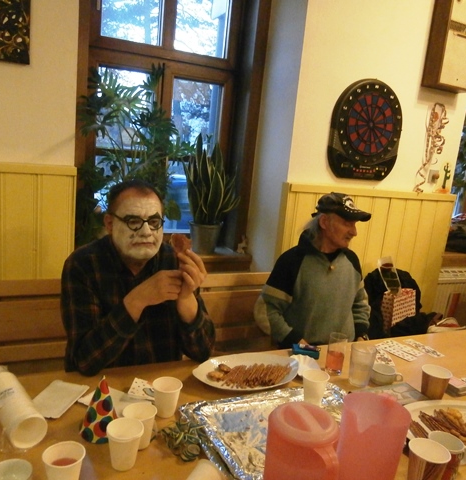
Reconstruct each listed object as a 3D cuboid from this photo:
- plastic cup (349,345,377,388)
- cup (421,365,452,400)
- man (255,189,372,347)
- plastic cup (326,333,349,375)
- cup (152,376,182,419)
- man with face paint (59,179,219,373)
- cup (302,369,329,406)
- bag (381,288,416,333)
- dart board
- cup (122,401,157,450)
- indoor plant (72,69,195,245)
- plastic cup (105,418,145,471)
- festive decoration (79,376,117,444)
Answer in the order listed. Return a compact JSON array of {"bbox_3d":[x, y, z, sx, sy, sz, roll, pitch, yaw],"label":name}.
[{"bbox_3d":[0.391,0.381,1.346,0.075,0.112,0.075,5,11,-1],"label":"plastic cup"},{"bbox_3d":[0.588,0.423,1.296,0.082,0.081,0.082,5,11,-1],"label":"cup"},{"bbox_3d":[0.410,0.472,1.744,0.580,1.250,0.720,0,13,-27],"label":"man"},{"bbox_3d":[0.325,0.359,1.391,0.055,0.117,0.055,5,11,-1],"label":"plastic cup"},{"bbox_3d":[-0.162,0.391,1.097,0.073,0.078,0.073,5,11,-1],"label":"cup"},{"bbox_3d":[-0.316,0.447,1.486,0.550,1.260,0.720,0,12,-24],"label":"man with face paint"},{"bbox_3d":[0.225,0.409,1.217,0.074,0.077,0.074,5,11,-1],"label":"cup"},{"bbox_3d":[0.779,0.354,2.145,0.175,0.220,0.080,-4,15,-40],"label":"bag"},{"bbox_3d":[0.655,-0.535,2.170,0.415,0.488,0.036,0,12,-24],"label":"dart board"},{"bbox_3d":[-0.205,0.412,0.974,0.074,0.078,0.074,5,11,-1],"label":"cup"},{"bbox_3d":[-0.443,-0.375,2.018,0.560,0.830,0.480,0,12,-24],"label":"indoor plant"},{"bbox_3d":[-0.223,0.425,0.916,0.075,0.078,0.075,0,12,-24],"label":"plastic cup"},{"bbox_3d":[-0.294,0.372,1.006,0.095,0.134,0.095,0,12,-24],"label":"festive decoration"}]

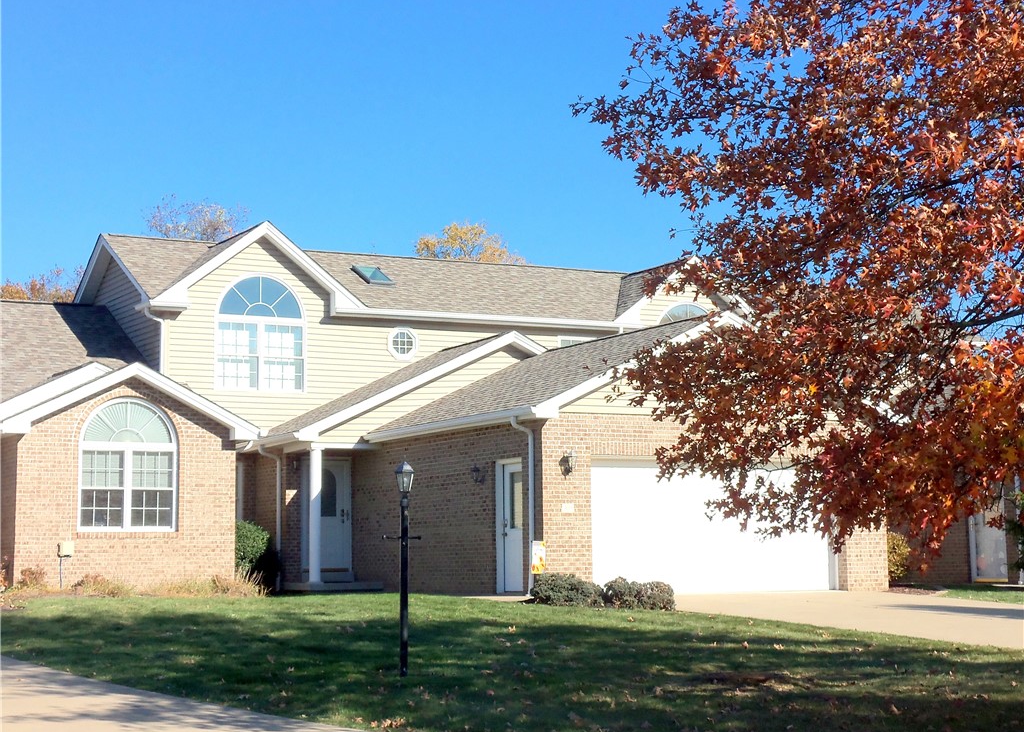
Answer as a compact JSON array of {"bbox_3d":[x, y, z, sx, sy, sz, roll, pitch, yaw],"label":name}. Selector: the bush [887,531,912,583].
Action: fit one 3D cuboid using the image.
[{"bbox_3d":[7.078,3.525,33.764,0.700,0.989,0.700,3,-7,-27],"label":"bush"}]

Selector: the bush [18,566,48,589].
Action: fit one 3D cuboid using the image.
[{"bbox_3d":[-7.824,3.455,29.999,0.487,0.366,0.450,3,-7,-27],"label":"bush"}]

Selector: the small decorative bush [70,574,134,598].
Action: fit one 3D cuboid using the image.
[{"bbox_3d":[-6.468,3.474,28.900,0.950,0.380,0.700,3,-7,-29],"label":"small decorative bush"}]

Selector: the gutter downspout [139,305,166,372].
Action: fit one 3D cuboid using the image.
[{"bbox_3d":[-6.258,-0.456,32.150,0.400,1.240,0.100,3,-7,-29],"label":"gutter downspout"}]

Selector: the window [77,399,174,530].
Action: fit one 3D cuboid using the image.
[{"bbox_3d":[-6.570,1.690,31.348,1.706,2.270,0.130,3,-7,-27],"label":"window"}]

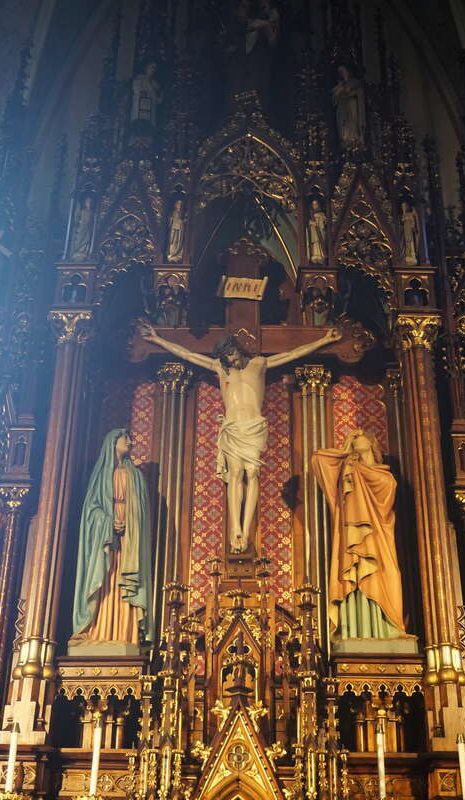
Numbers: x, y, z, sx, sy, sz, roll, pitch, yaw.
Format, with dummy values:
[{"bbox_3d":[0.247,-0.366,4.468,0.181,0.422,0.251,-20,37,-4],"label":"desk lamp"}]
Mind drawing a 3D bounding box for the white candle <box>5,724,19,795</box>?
[{"bbox_3d":[-1.326,2.144,6.137,0.045,0.390,0.045,1,-30,0],"label":"white candle"}]

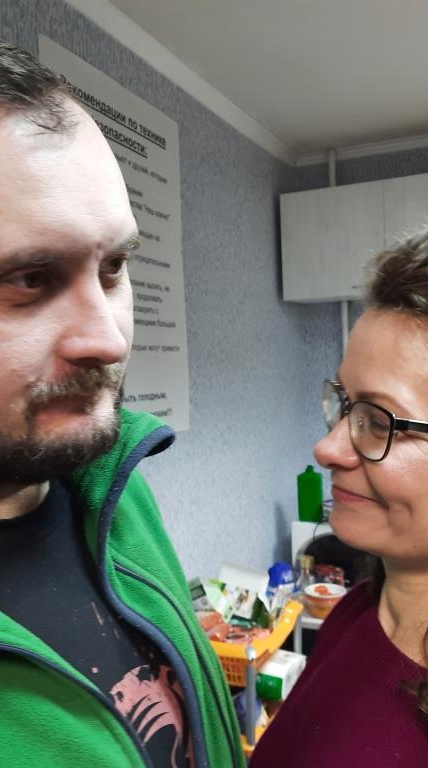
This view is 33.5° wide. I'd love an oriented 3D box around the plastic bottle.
[{"bbox_3d":[0.356,0.404,2.620,0.089,0.208,0.056,-2,1,21],"label":"plastic bottle"}]

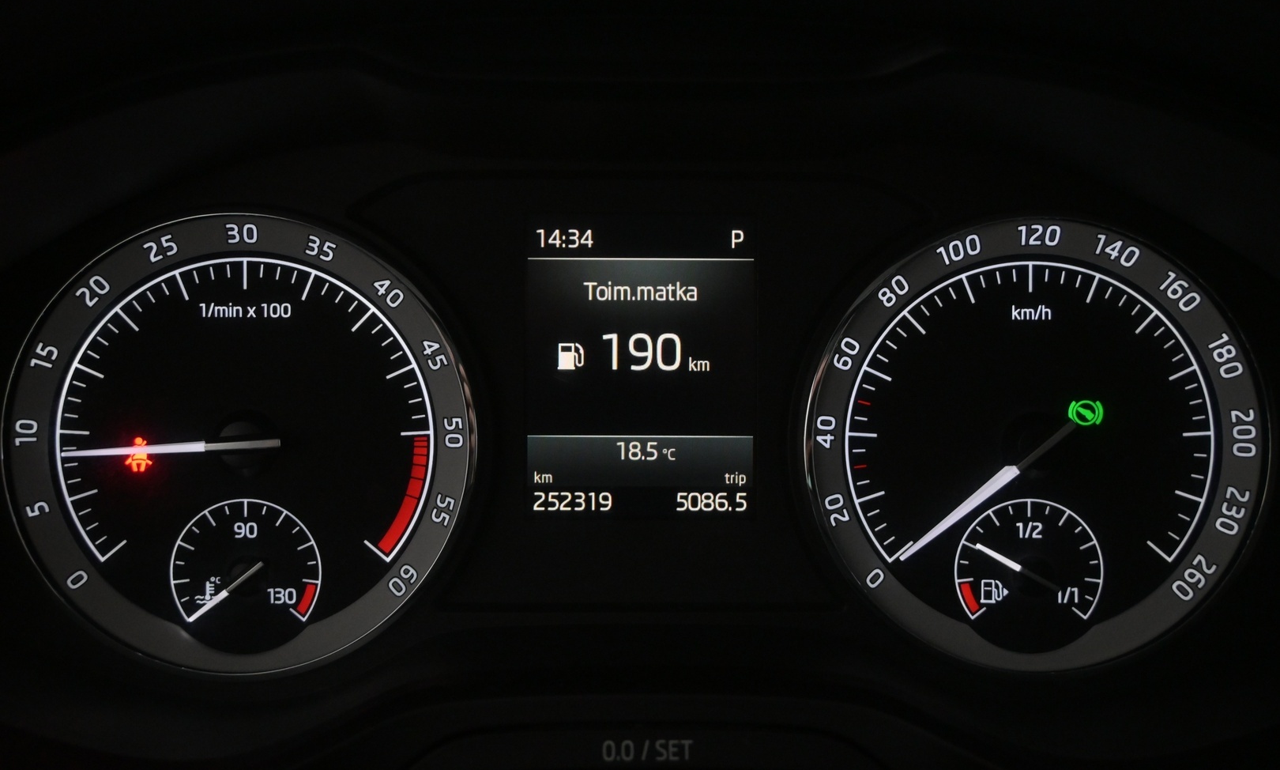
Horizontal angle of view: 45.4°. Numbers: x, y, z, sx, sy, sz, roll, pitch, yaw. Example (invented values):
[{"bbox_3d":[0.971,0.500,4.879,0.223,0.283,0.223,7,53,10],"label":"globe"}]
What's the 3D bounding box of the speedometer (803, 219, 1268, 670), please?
[{"bbox_3d":[0.093,0.014,0.361,0.108,0.106,0.020,0,1,-1],"label":"speedometer"}]

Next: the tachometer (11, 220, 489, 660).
[{"bbox_3d":[-0.093,0.014,0.357,0.109,0.107,0.020,0,1,-1],"label":"tachometer"}]

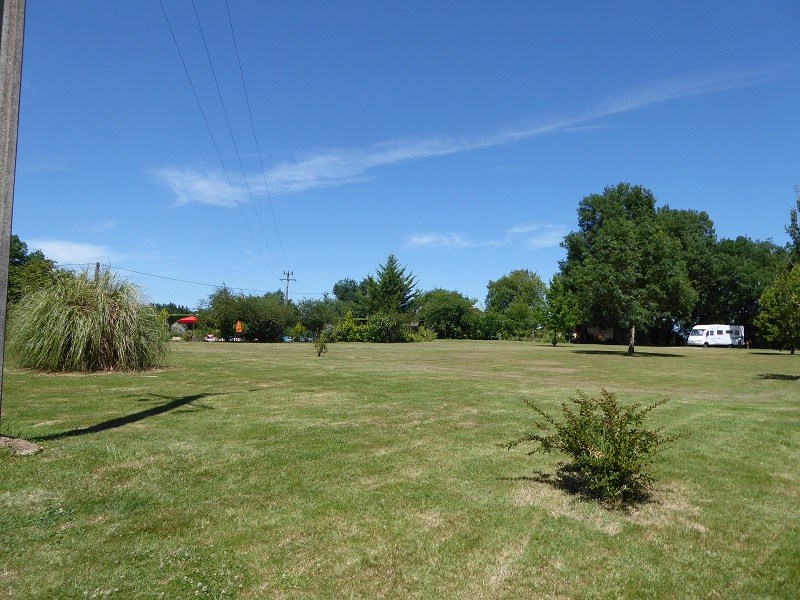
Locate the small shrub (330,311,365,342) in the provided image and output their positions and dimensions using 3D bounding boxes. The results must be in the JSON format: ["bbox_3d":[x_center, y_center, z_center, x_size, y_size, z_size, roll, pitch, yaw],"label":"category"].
[{"bbox_3d":[-5.963,3.010,63.000,4.000,3.630,3.400,1,-3,-5],"label":"small shrub"}]

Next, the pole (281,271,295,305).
[{"bbox_3d":[-15.819,0.703,78.000,2.100,9.700,0.350,1,-3,-8],"label":"pole"}]

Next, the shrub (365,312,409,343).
[{"bbox_3d":[-1.533,3.140,63.000,5.000,3.440,4.200,1,-3,-1],"label":"shrub"}]

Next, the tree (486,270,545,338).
[{"bbox_3d":[20.822,0.811,100.000,11.300,12.980,10.500,0,-3,12],"label":"tree"}]

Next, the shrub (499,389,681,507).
[{"bbox_3d":[1.845,1.407,5.400,1.650,1.070,1.450,0,-3,19],"label":"shrub"}]

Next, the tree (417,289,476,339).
[{"bbox_3d":[7.712,2.363,92.000,10.000,8.540,9.000,1,-3,5],"label":"tree"}]

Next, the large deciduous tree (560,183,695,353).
[{"bbox_3d":[19.155,-2.683,46.500,10.600,14.330,10.200,0,-3,22],"label":"large deciduous tree"}]

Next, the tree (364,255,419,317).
[{"bbox_3d":[-1.103,-0.260,72.000,7.000,11.290,6.800,1,-3,-1],"label":"tree"}]

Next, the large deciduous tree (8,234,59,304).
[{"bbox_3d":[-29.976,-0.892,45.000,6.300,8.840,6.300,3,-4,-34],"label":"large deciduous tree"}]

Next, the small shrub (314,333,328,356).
[{"bbox_3d":[-4.486,2.470,31.500,0.800,1.480,0.750,1,-3,-8],"label":"small shrub"}]

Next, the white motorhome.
[{"bbox_3d":[39.308,4.522,69.000,6.200,2.870,2.250,2,-3,-13],"label":"white motorhome"}]

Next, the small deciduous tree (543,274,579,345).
[{"bbox_3d":[19.145,1.208,67.000,4.400,8.580,4.300,0,-3,16],"label":"small deciduous tree"}]

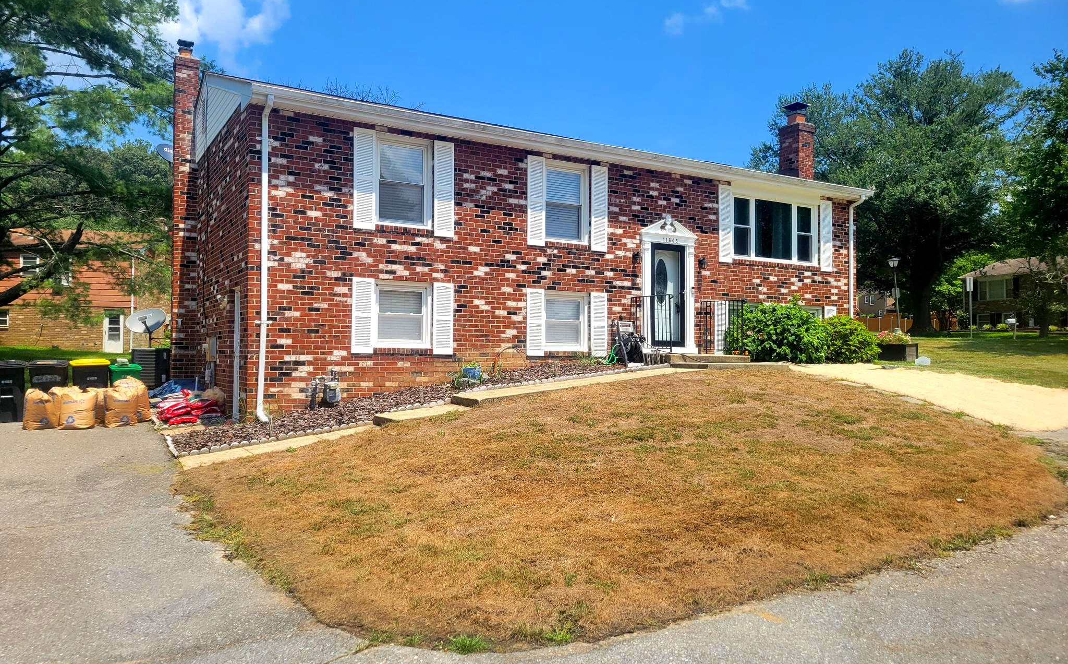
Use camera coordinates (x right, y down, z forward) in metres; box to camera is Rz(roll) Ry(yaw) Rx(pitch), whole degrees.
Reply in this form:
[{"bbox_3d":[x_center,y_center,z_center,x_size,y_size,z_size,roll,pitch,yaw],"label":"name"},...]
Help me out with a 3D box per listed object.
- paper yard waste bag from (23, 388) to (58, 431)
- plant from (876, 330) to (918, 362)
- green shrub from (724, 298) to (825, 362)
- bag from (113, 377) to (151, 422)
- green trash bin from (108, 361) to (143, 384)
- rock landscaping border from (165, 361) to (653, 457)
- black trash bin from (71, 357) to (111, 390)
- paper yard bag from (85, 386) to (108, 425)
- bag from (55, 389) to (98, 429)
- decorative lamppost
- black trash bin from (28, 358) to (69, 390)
[{"bbox_3d":[-7.506,1.174,12.200,0.450,0.640,0.380,2,-3,-42],"label":"paper yard waste bag"},{"bbox_3d":[9.014,0.362,19.900,0.500,0.790,0.950,1,-2,-31],"label":"plant"},{"bbox_3d":[4.865,-0.014,15.978,2.100,1.280,1.400,1,-2,-31],"label":"green shrub"},{"bbox_3d":[-6.461,1.073,12.900,0.480,0.720,0.420,2,-2,-32],"label":"bag"},{"bbox_3d":[-7.070,1.005,13.900,0.520,0.970,0.600,1,-2,-29],"label":"green trash bin"},{"bbox_3d":[-1.403,1.024,12.421,7.900,1.250,1.350,1,-2,-31],"label":"rock landscaping border"},{"bbox_3d":[-7.600,0.980,13.800,0.610,1.060,0.720,1,-2,-30],"label":"black trash bin"},{"bbox_3d":[-6.902,1.176,12.700,0.450,0.620,0.380,1,-2,-30],"label":"paper yard bag"},{"bbox_3d":[-7.005,1.177,12.300,0.480,0.640,0.400,1,-2,-24],"label":"bag"},{"bbox_3d":[9.299,-0.750,20.600,0.300,2.370,0.300,1,-2,-31],"label":"decorative lamppost"},{"bbox_3d":[-8.233,0.990,13.600,0.610,1.060,0.720,2,-2,-32],"label":"black trash bin"}]

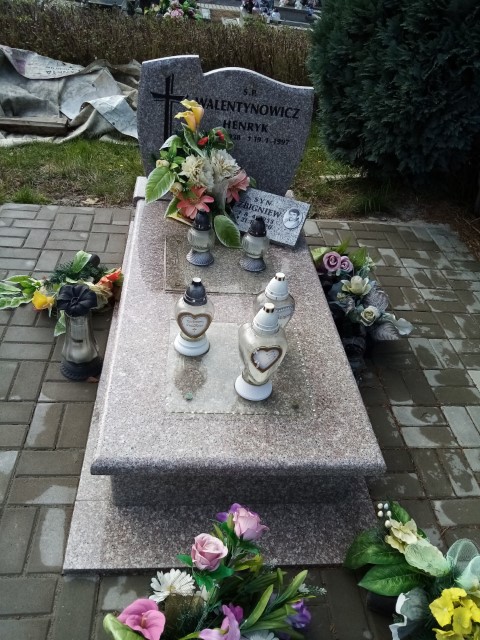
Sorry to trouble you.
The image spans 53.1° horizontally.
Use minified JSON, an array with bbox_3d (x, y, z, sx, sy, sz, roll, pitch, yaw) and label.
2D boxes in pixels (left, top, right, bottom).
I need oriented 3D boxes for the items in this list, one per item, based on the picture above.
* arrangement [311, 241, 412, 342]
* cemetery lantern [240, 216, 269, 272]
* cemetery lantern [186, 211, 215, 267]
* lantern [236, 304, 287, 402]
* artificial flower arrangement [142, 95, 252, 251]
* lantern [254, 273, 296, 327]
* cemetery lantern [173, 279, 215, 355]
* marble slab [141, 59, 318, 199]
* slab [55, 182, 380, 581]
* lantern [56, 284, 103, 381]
[{"bbox_3d":[0.560,-0.110,2.241,0.400,0.290,0.540,2,41,-7],"label":"arrangement"},{"bbox_3d":[0.067,-0.324,1.994,0.116,0.222,0.116,2,41,-7],"label":"cemetery lantern"},{"bbox_3d":[-0.156,-0.348,1.985,0.117,0.221,0.117,2,41,-7],"label":"cemetery lantern"},{"bbox_3d":[0.062,0.086,1.427,0.148,0.331,0.148,-1,41,-11],"label":"lantern"},{"bbox_3d":[-0.173,-0.672,2.134,0.470,0.520,0.360,2,41,-7],"label":"artificial flower arrangement"},{"bbox_3d":[0.109,-0.028,1.589,0.137,0.305,0.137,-11,44,-21],"label":"lantern"},{"bbox_3d":[-0.149,-0.020,1.563,0.128,0.269,0.128,-1,41,-11],"label":"cemetery lantern"},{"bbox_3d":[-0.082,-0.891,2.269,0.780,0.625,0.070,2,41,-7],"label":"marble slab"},{"bbox_3d":[-0.074,-0.026,2.001,0.933,0.336,1.907,2,41,-7],"label":"slab"},{"bbox_3d":[-0.606,0.054,1.809,0.152,0.346,0.152,2,41,-7],"label":"lantern"}]

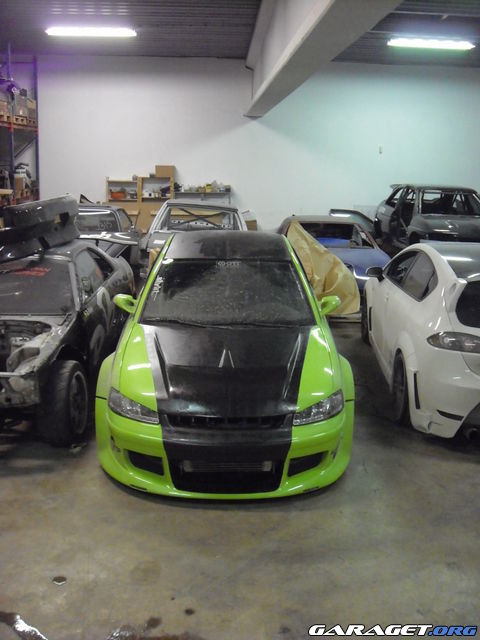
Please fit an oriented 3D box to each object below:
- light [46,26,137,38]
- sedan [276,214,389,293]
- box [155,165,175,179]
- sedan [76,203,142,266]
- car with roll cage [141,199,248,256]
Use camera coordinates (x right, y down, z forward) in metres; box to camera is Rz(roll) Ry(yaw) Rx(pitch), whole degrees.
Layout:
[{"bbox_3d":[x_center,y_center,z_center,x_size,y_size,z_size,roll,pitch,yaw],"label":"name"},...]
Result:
[{"bbox_3d":[-2.551,-4.941,11.750,1.550,0.110,0.160,1,14,-2],"label":"light"},{"bbox_3d":[1.289,-1.006,11.013,1.710,1.370,4.350,1,14,-2],"label":"sedan"},{"bbox_3d":[-1.709,-3.398,15.698,0.440,0.270,0.330,1,14,-2],"label":"box"},{"bbox_3d":[-2.675,-1.261,11.759,1.700,1.340,4.200,1,14,-2],"label":"sedan"},{"bbox_3d":[-0.650,-1.231,11.508,1.660,1.400,4.200,3,13,-3],"label":"car with roll cage"}]

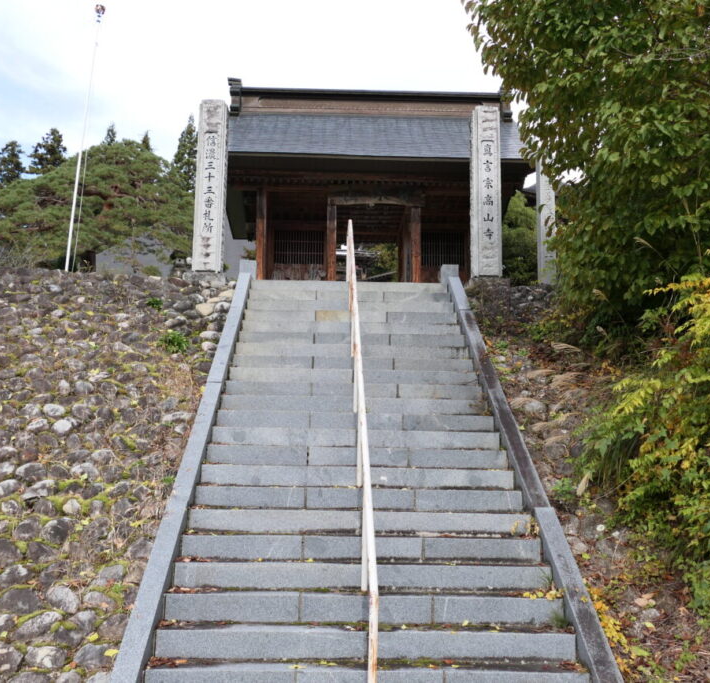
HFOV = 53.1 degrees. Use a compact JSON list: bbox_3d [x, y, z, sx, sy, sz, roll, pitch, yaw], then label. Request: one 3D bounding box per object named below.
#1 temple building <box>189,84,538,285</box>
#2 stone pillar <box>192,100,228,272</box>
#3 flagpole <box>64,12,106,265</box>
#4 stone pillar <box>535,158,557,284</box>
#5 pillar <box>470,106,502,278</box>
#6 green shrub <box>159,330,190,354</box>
[{"bbox_3d":[0.153,-2.935,15.955,6.339,6.178,5.078,1,-9,-2],"label":"temple building"},{"bbox_3d":[-2.110,-2.238,10.464,0.388,2.591,0.380,1,-9,-2],"label":"stone pillar"},{"bbox_3d":[-4.595,-3.366,12.022,0.200,5.138,0.200,1,-9,-2],"label":"flagpole"},{"bbox_3d":[3.097,-1.923,11.531,0.239,2.111,0.230,1,-9,-2],"label":"stone pillar"},{"bbox_3d":[1.945,-2.191,10.636,0.385,2.624,0.380,1,-9,-2],"label":"pillar"},{"bbox_3d":[-2.049,0.011,8.075,0.330,0.280,0.300,1,-9,-2],"label":"green shrub"}]

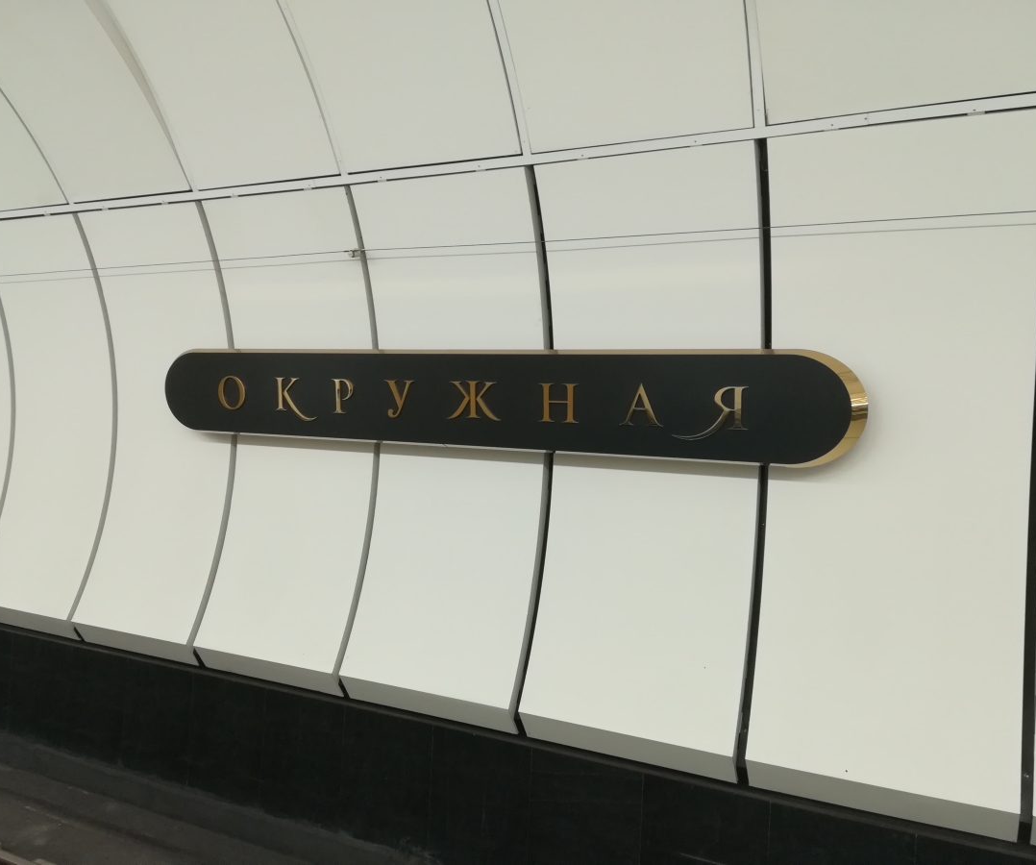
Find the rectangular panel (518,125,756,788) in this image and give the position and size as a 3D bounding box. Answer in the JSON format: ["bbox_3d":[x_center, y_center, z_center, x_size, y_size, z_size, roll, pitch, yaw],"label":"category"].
[{"bbox_3d":[0.619,0.147,4.391,1.110,2.999,0.418,3,1,26],"label":"rectangular panel"}]

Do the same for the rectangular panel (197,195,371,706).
[{"bbox_3d":[-1.459,0.056,5.417,1.110,2.999,0.418,3,1,26],"label":"rectangular panel"}]

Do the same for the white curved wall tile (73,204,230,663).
[{"bbox_3d":[-2.499,0.011,5.931,1.110,2.999,0.418,3,1,26],"label":"white curved wall tile"}]

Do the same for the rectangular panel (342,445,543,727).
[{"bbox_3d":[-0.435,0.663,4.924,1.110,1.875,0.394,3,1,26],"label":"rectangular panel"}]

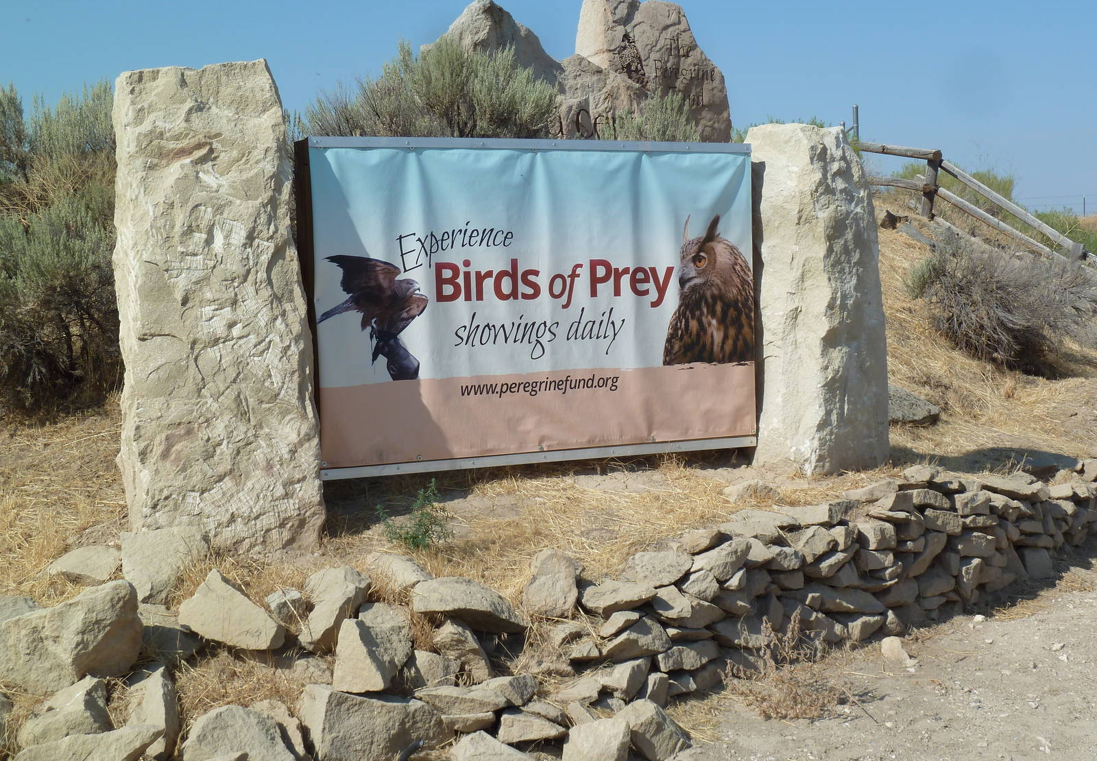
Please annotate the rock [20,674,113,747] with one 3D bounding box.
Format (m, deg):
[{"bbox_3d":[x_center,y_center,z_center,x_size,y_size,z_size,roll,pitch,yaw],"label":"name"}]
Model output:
[{"bbox_3d":[-1.621,1.112,5.850,0.290,0.190,0.220,-3,4,-20],"label":"rock"}]

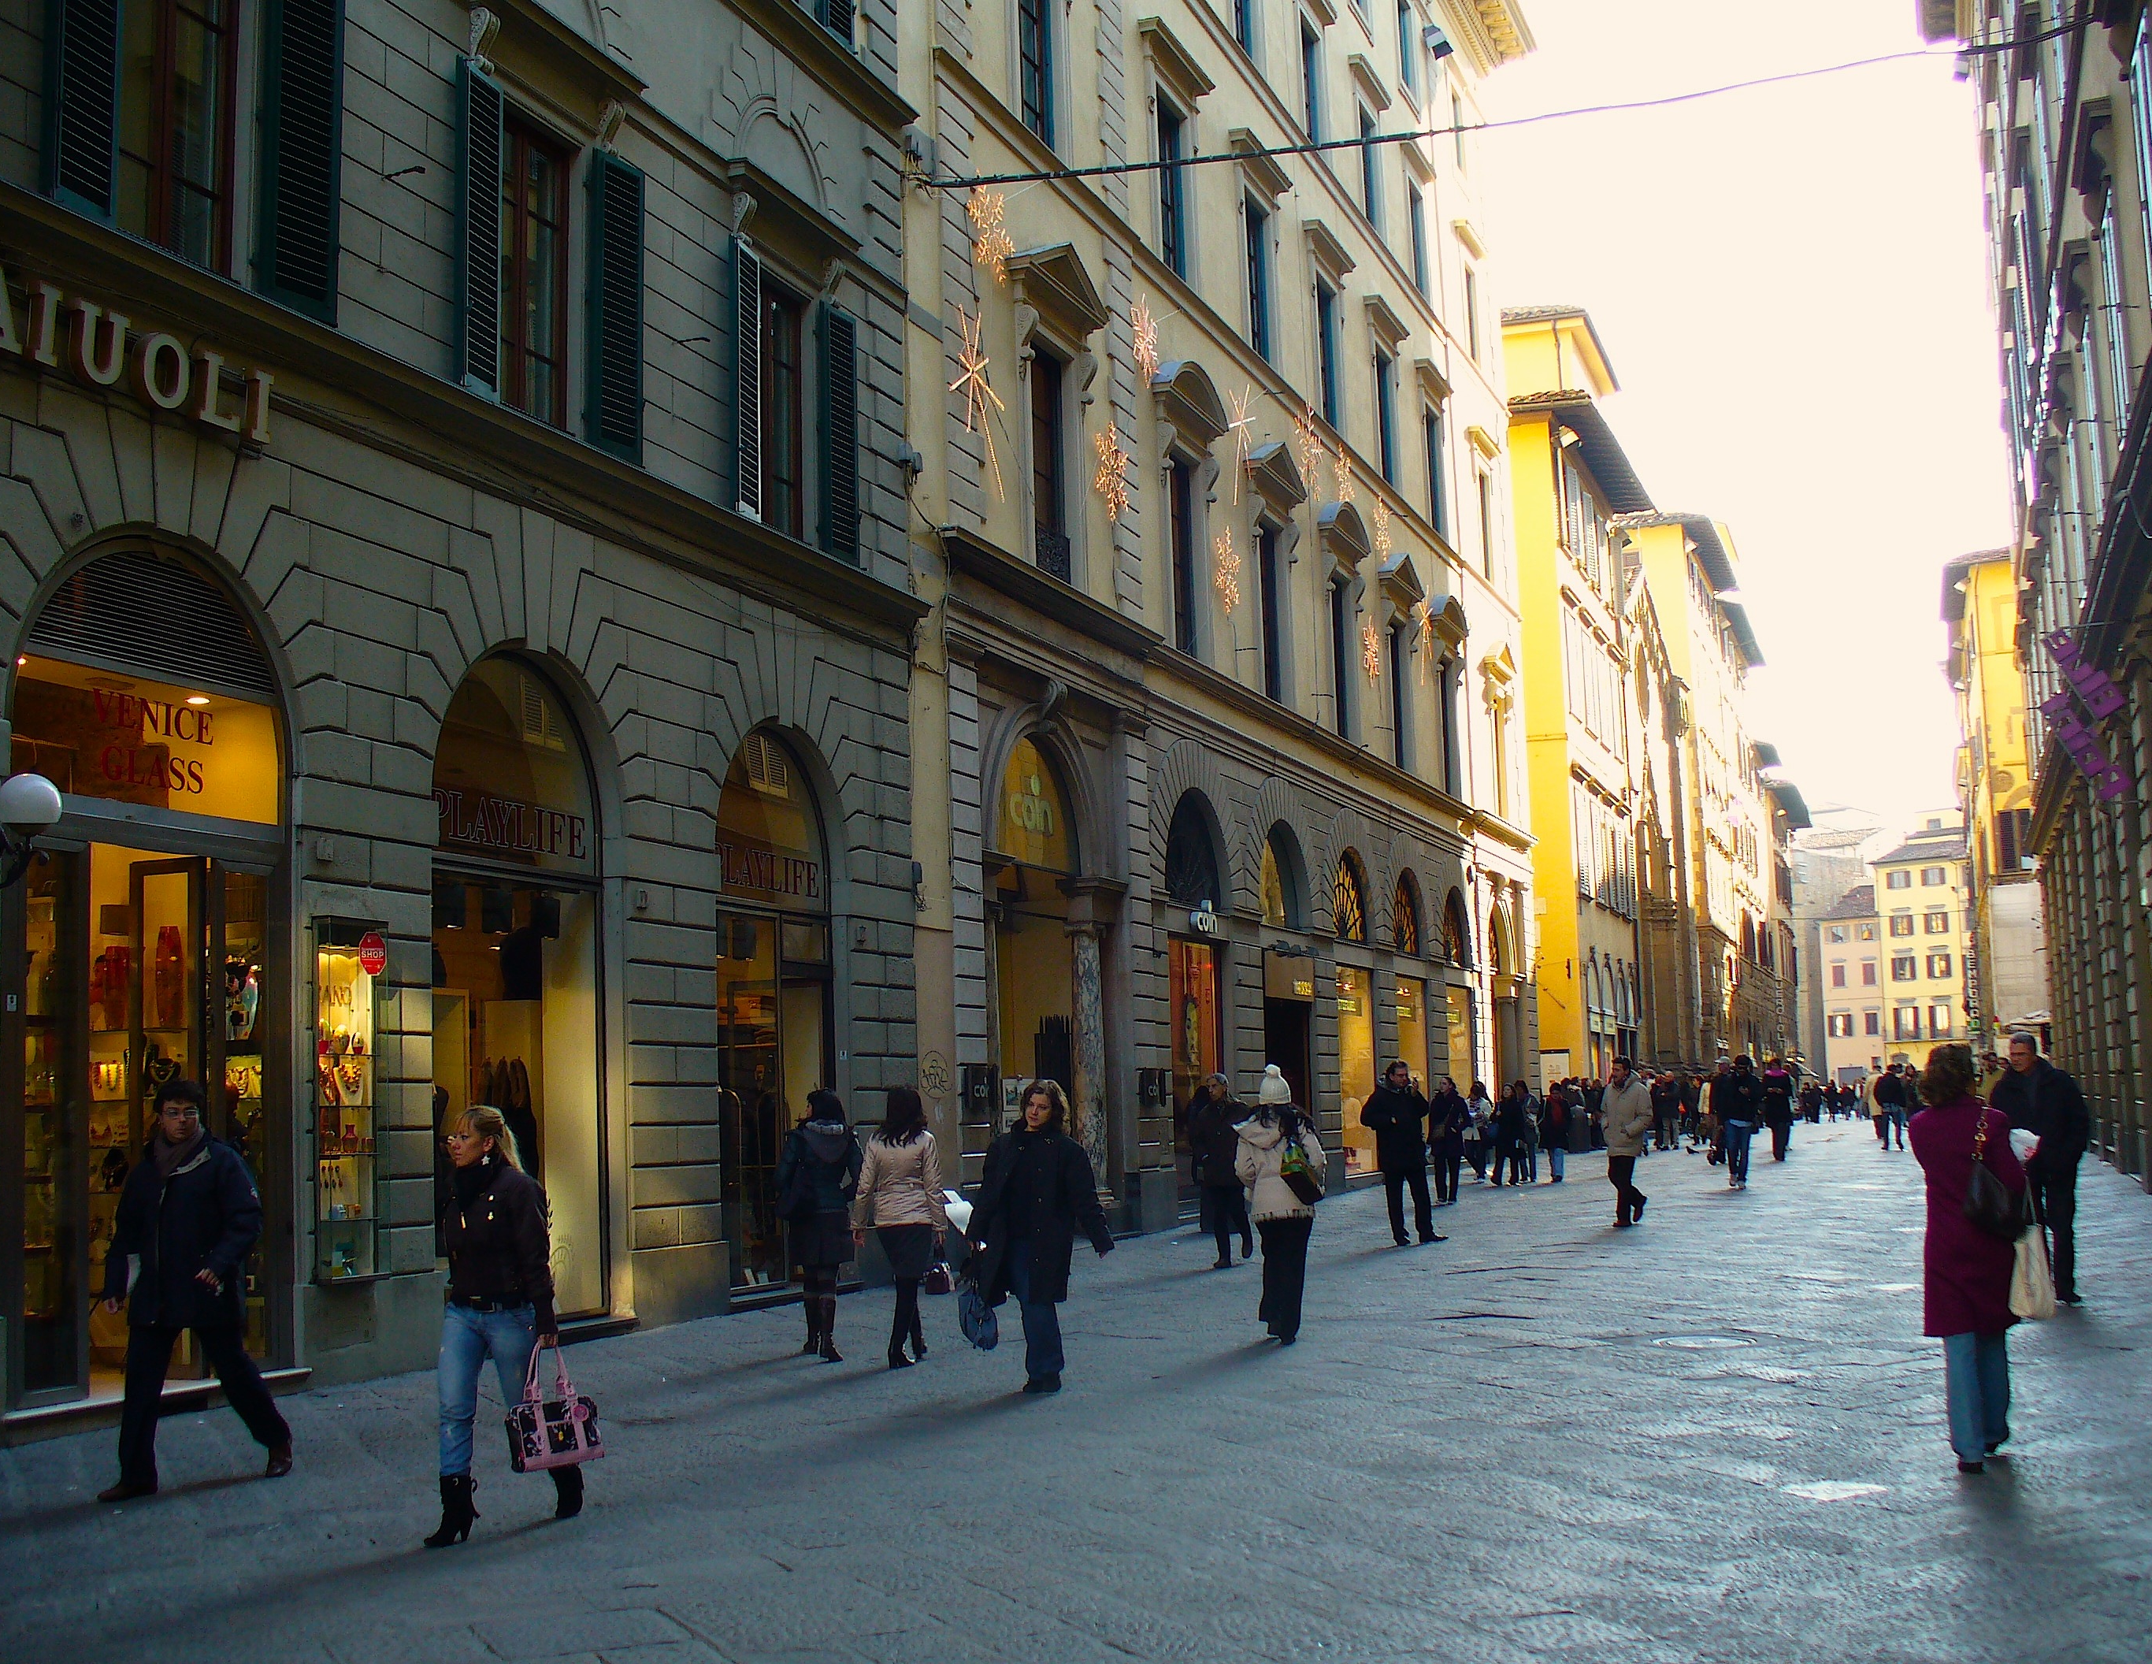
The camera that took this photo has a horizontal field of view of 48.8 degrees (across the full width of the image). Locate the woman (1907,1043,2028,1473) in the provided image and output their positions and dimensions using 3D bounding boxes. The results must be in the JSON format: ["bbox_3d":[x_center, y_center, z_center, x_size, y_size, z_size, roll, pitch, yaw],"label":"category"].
[{"bbox_3d":[3.636,1.732,9.650,0.490,1.670,0.370,-4,-7,21],"label":"woman"}]

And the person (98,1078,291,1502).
[{"bbox_3d":[-3.914,2.010,10.594,0.640,1.770,0.780,-5,-7,28],"label":"person"}]

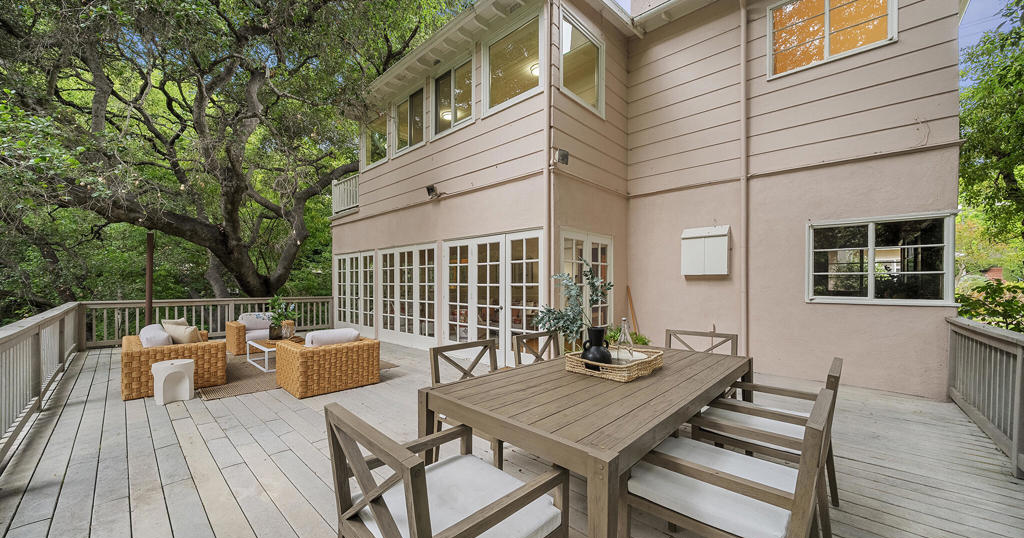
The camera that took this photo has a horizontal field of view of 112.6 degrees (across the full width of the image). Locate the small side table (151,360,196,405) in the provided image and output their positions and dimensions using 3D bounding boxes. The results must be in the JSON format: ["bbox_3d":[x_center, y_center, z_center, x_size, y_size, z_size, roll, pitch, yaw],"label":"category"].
[{"bbox_3d":[-3.740,1.229,3.770,0.320,0.440,0.330,-2,-3,41],"label":"small side table"}]

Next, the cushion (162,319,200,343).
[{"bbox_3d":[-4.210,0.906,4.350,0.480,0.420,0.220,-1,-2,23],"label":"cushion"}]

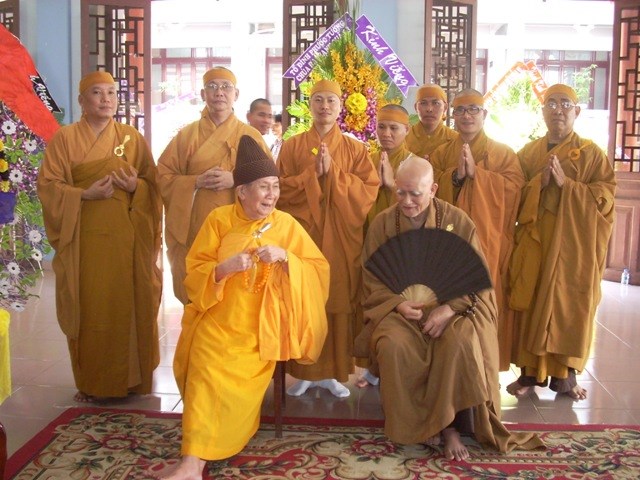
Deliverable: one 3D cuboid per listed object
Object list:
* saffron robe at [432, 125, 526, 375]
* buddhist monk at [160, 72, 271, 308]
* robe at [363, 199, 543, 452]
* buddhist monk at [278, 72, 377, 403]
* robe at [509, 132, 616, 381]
[{"bbox_3d":[0.831,0.066,3.634,0.500,1.280,0.380,3,7,16],"label":"saffron robe"},{"bbox_3d":[-0.545,-0.048,3.541,0.540,1.661,0.400,0,7,-7],"label":"buddhist monk"},{"bbox_3d":[0.562,0.337,3.053,0.680,1.039,0.640,2,7,10],"label":"robe"},{"bbox_3d":[0.038,-0.005,3.485,0.500,1.601,0.400,1,7,1],"label":"buddhist monk"},{"bbox_3d":[1.304,0.068,3.757,0.560,1.280,0.450,4,8,20],"label":"robe"}]

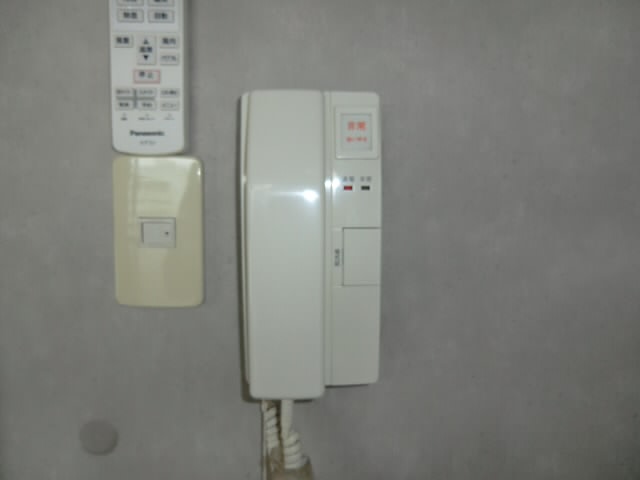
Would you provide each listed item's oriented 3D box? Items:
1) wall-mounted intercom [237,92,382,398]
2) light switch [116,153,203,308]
[{"bbox_3d":[-0.008,0.002,0.323,0.105,0.215,0.058,0,3,0],"label":"wall-mounted intercom"},{"bbox_3d":[-0.127,-0.006,0.347,0.070,0.120,0.010,0,3,0],"label":"light switch"}]

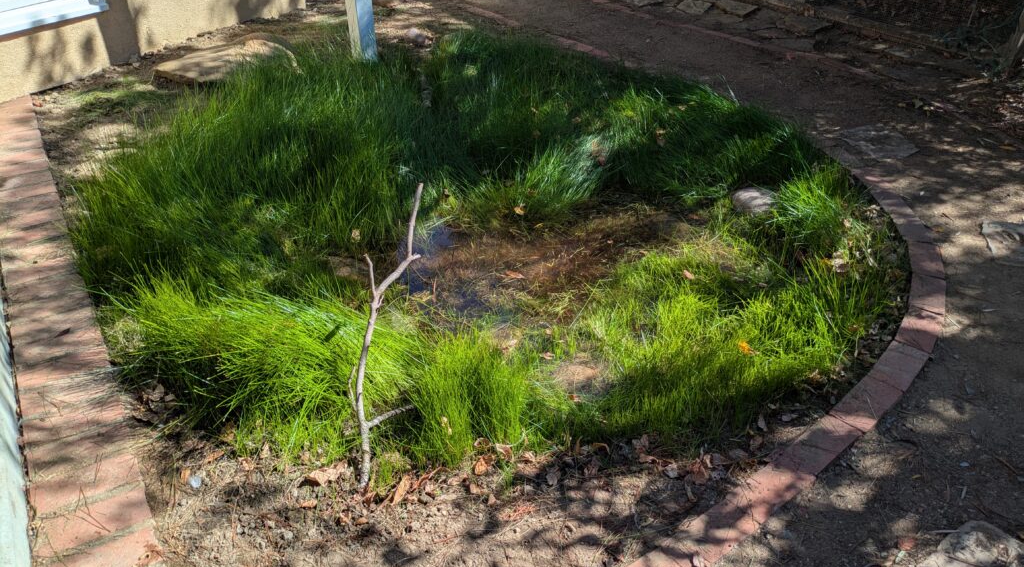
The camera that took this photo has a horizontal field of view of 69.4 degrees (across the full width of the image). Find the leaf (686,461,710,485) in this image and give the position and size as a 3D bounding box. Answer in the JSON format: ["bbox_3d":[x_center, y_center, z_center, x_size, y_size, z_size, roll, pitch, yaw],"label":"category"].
[{"bbox_3d":[0.416,0.422,1.651,0.052,0.030,0.062,14,36,21],"label":"leaf"}]

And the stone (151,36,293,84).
[{"bbox_3d":[-1.471,-1.134,3.966,0.630,0.120,0.620,21,38,29],"label":"stone"}]

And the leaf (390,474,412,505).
[{"bbox_3d":[-0.237,0.450,1.605,0.030,0.030,0.075,11,34,16],"label":"leaf"}]

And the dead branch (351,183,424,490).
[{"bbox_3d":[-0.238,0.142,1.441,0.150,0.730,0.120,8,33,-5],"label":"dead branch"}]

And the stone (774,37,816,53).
[{"bbox_3d":[1.750,-1.457,4.535,0.250,0.040,0.240,9,34,13],"label":"stone"}]

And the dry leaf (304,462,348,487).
[{"bbox_3d":[-0.411,0.423,1.644,0.090,0.035,0.055,-19,38,-27],"label":"dry leaf"}]

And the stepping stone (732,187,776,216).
[{"bbox_3d":[0.899,-0.313,2.745,0.165,0.075,0.120,9,34,14],"label":"stepping stone"}]

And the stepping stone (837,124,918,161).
[{"bbox_3d":[1.578,-0.590,3.175,0.298,0.040,0.330,-10,34,-15],"label":"stepping stone"}]

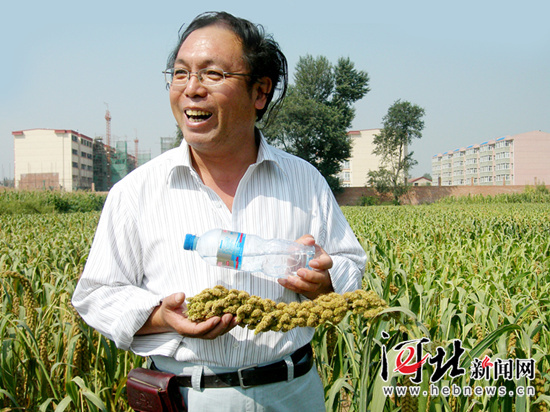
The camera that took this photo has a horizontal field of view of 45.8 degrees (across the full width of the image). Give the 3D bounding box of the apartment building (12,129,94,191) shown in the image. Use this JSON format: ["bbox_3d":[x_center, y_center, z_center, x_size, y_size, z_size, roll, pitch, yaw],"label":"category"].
[{"bbox_3d":[-51.500,-8.500,154.000,13.000,16.800,20.000,0,1,-2],"label":"apartment building"}]

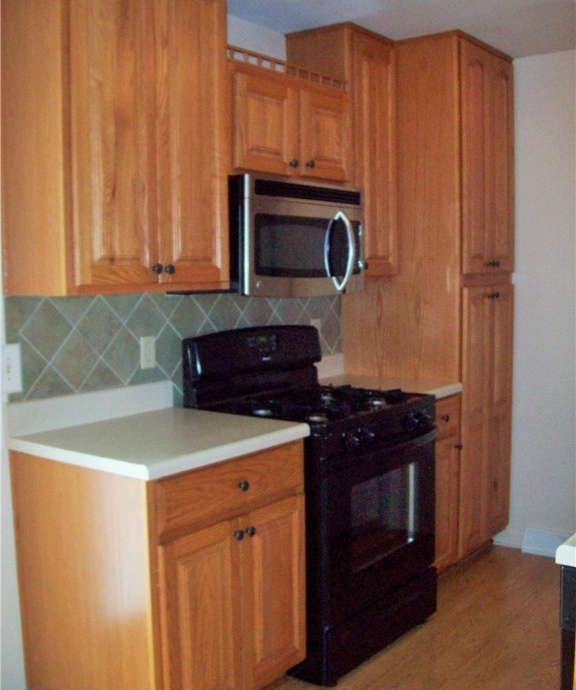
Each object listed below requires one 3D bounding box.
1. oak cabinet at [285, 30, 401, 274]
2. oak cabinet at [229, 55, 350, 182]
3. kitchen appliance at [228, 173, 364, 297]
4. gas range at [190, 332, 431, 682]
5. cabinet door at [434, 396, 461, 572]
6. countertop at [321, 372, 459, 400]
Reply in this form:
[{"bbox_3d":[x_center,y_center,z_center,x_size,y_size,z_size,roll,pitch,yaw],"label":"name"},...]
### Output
[{"bbox_3d":[0.257,-0.827,3.614,0.322,1.068,0.394,3,7,38],"label":"oak cabinet"},{"bbox_3d":[-0.094,-0.840,3.163,0.325,0.390,0.748,3,7,38],"label":"oak cabinet"},{"bbox_3d":[-0.054,-0.418,3.188,0.395,0.425,0.758,3,7,38],"label":"kitchen appliance"},{"bbox_3d":[0.113,0.538,3.156,0.700,1.180,0.761,3,7,38],"label":"gas range"},{"bbox_3d":[0.641,0.614,3.477,0.030,0.775,0.364,3,7,38],"label":"cabinet door"},{"bbox_3d":[0.406,0.191,3.615,0.645,0.041,0.371,3,7,38],"label":"countertop"}]

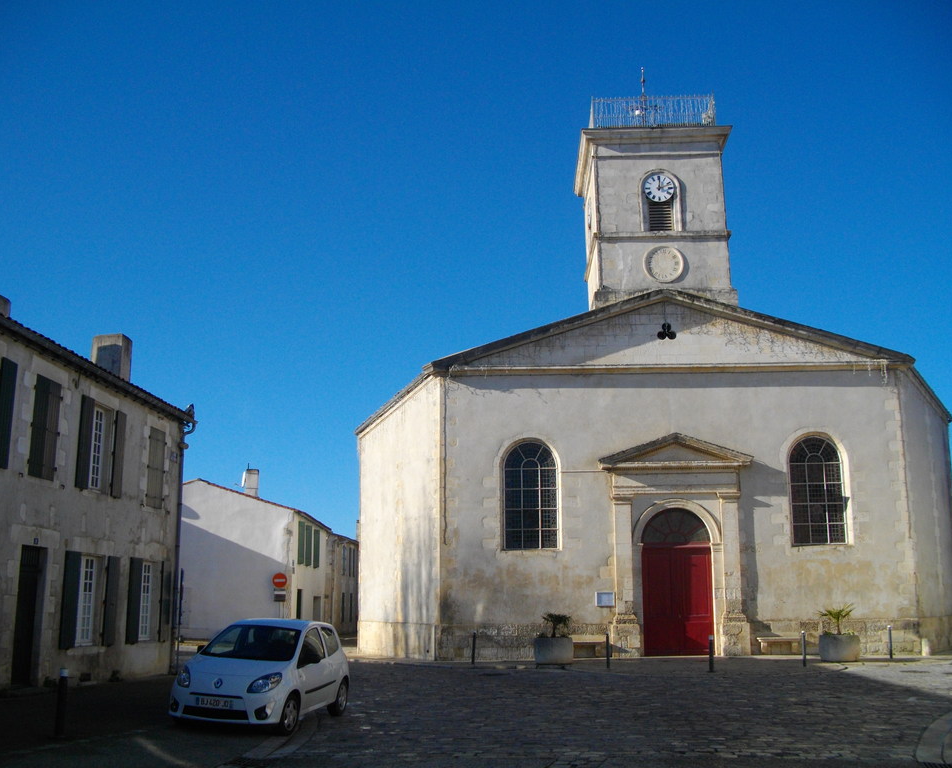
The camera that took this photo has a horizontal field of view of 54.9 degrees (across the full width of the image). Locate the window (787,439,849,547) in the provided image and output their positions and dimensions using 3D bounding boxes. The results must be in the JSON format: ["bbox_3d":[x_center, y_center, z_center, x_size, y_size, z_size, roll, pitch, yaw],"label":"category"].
[{"bbox_3d":[10.120,3.175,27.274,1.571,3.190,0.250,-1,-13,1],"label":"window"}]

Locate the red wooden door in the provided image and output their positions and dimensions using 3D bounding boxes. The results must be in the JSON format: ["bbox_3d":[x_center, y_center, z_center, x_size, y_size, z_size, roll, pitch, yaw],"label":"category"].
[{"bbox_3d":[5.876,6.309,26.880,2.007,3.214,0.150,-1,-13,1],"label":"red wooden door"}]

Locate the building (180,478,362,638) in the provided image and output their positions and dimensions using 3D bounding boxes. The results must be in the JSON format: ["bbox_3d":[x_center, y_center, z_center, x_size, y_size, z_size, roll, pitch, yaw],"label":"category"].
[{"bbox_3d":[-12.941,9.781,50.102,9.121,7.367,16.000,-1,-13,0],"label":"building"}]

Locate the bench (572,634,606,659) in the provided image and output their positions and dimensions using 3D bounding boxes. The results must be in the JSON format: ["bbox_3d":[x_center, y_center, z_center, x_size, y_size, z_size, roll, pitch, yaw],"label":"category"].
[{"bbox_3d":[3.098,7.484,26.120,1.240,0.585,0.450,-1,-13,1],"label":"bench"}]

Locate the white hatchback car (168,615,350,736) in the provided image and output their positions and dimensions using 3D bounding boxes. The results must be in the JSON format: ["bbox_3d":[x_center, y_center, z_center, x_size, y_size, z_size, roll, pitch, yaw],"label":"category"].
[{"bbox_3d":[-3.084,4.264,13.754,1.660,1.470,3.600,1,-12,10],"label":"white hatchback car"}]

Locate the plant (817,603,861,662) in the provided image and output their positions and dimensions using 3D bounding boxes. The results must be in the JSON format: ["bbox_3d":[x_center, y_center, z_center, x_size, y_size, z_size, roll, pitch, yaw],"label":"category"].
[{"bbox_3d":[9.643,6.587,24.327,1.114,1.511,1.114,-1,-13,1],"label":"plant"}]

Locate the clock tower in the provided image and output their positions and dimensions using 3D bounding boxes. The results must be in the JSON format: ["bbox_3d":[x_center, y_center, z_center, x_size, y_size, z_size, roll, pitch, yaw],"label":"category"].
[{"bbox_3d":[6.301,-5.861,33.296,5.061,7.900,5.061,-1,-13,1],"label":"clock tower"}]

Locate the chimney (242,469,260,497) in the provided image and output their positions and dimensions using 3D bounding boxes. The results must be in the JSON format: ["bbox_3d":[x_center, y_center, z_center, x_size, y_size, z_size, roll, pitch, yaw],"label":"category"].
[{"bbox_3d":[-10.602,4.799,43.884,0.641,1.331,0.700,-1,-13,0],"label":"chimney"}]

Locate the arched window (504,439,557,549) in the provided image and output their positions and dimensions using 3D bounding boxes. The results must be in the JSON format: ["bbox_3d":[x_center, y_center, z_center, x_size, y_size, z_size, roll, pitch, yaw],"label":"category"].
[{"bbox_3d":[1.633,3.328,27.442,1.622,3.268,0.250,-1,-13,1],"label":"arched window"}]

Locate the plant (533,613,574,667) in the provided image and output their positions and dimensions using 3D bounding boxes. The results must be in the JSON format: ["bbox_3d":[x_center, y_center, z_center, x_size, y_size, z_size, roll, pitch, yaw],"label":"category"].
[{"bbox_3d":[2.036,6.705,24.011,1.060,1.376,1.060,-1,-13,1],"label":"plant"}]

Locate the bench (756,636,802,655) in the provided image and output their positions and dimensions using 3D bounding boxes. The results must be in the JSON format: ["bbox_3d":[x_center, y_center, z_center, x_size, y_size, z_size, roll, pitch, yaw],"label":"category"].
[{"bbox_3d":[8.552,7.429,26.003,1.256,0.487,0.450,-1,-13,1],"label":"bench"}]

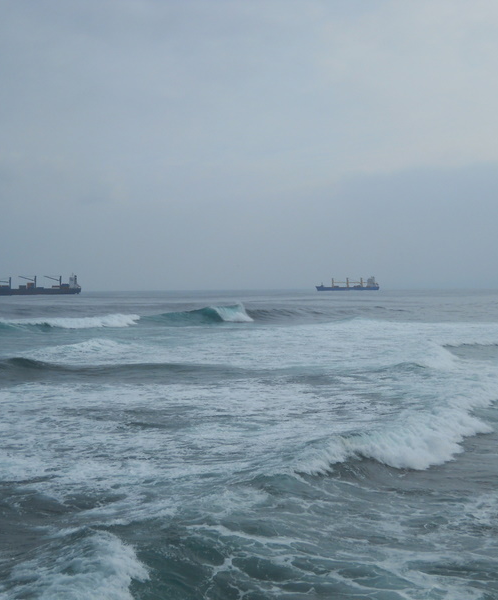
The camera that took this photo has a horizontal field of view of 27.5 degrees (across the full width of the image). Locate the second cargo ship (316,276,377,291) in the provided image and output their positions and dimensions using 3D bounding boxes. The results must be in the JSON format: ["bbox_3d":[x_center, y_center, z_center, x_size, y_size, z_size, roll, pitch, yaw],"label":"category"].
[{"bbox_3d":[242.895,-39.335,2500.000,156.000,35.500,24.500,-1,1,-2],"label":"second cargo ship"}]

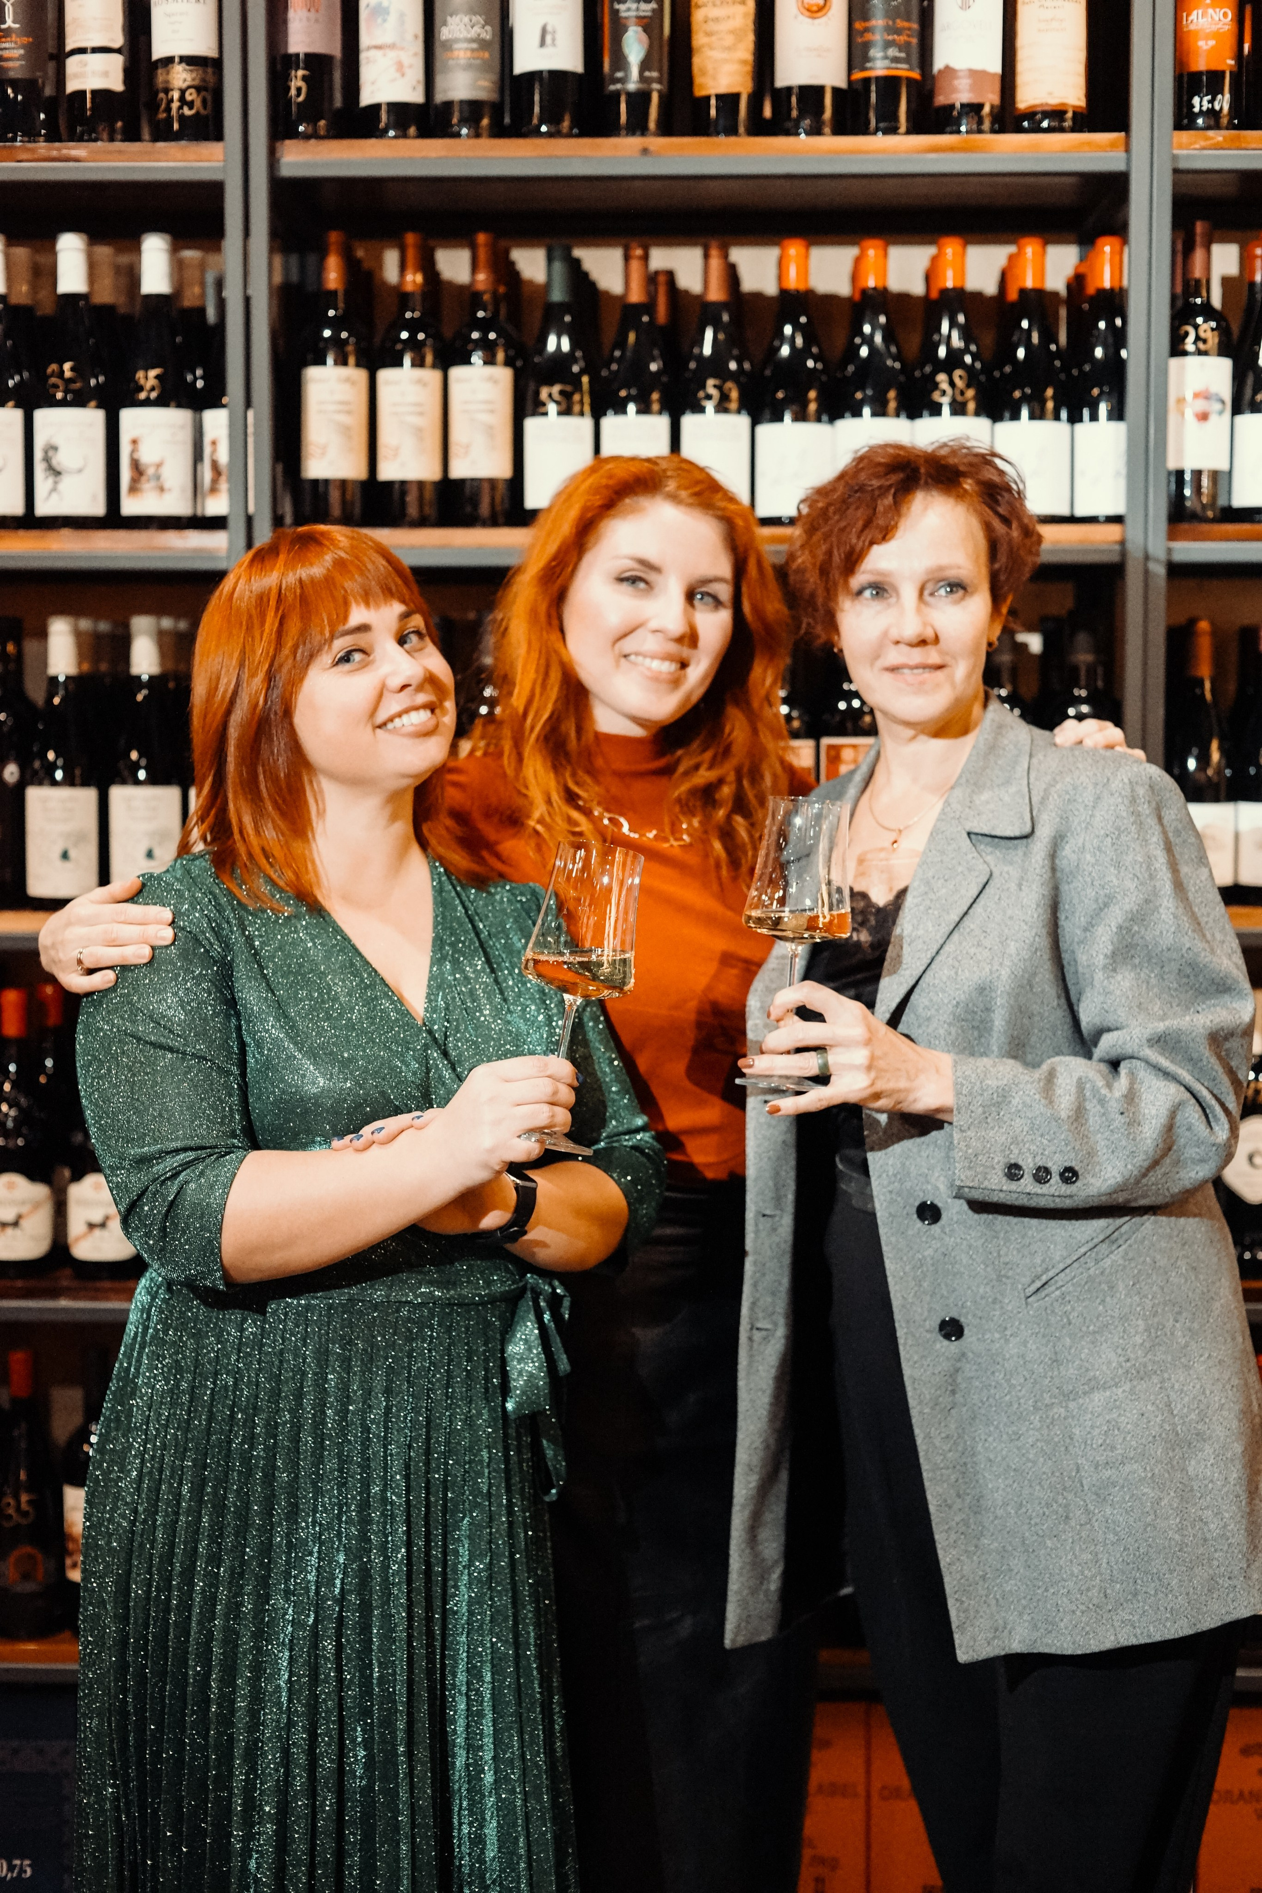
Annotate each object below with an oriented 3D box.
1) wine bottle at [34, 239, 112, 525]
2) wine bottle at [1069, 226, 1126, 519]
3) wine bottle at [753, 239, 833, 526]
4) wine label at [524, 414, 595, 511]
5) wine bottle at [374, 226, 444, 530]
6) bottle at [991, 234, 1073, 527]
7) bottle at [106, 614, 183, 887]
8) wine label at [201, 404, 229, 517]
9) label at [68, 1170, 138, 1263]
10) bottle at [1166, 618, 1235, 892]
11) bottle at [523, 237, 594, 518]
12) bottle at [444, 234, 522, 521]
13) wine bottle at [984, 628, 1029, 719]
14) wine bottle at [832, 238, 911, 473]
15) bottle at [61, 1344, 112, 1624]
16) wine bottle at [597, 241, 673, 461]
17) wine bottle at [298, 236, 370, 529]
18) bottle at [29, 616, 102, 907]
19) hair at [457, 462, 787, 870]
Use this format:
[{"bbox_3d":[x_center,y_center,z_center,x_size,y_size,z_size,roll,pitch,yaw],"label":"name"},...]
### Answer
[{"bbox_3d":[-0.577,-0.580,2.717,0.080,0.305,0.080,0,4,2],"label":"wine bottle"},{"bbox_3d":[0.488,-0.575,2.686,0.082,0.291,0.082,0,4,2],"label":"wine bottle"},{"bbox_3d":[0.171,-0.581,2.731,0.083,0.296,0.083,0,4,1],"label":"wine bottle"},{"bbox_3d":[-0.073,-0.494,2.685,0.075,0.095,0.030,0,4,2],"label":"wine label"},{"bbox_3d":[-0.233,-0.586,2.739,0.074,0.304,0.074,0,4,1],"label":"wine bottle"},{"bbox_3d":[0.417,-0.582,2.727,0.083,0.297,0.083,0,4,1],"label":"bottle"},{"bbox_3d":[-0.507,-0.192,2.745,0.080,0.303,0.080,0,4,2],"label":"bottle"},{"bbox_3d":[-0.410,-0.504,2.720,0.075,0.112,0.022,0,4,1],"label":"wine label"},{"bbox_3d":[-0.564,0.292,2.783,0.076,0.095,0.022,0,4,1],"label":"label"},{"bbox_3d":[0.600,-0.191,2.752,0.072,0.300,0.072,0,4,1],"label":"bottle"},{"bbox_3d":[-0.074,-0.572,2.703,0.078,0.289,0.078,0,4,2],"label":"bottle"},{"bbox_3d":[-0.157,-0.586,2.738,0.073,0.304,0.073,0,4,1],"label":"bottle"},{"bbox_3d":[0.383,-0.193,2.719,0.077,0.298,0.077,0,4,2],"label":"wine bottle"},{"bbox_3d":[0.252,-0.581,2.730,0.083,0.296,0.083,0,4,1],"label":"wine bottle"},{"bbox_3d":[-0.569,0.578,2.806,0.076,0.303,0.076,0,4,2],"label":"bottle"},{"bbox_3d":[0.005,-0.580,2.735,0.079,0.293,0.079,0,4,1],"label":"wine bottle"},{"bbox_3d":[-0.303,-0.580,2.709,0.075,0.304,0.075,0,4,2],"label":"wine bottle"},{"bbox_3d":[-0.600,-0.193,2.776,0.082,0.306,0.082,0,4,1],"label":"bottle"},{"bbox_3d":[-0.003,-0.235,2.240,0.275,0.365,0.250,-1,4,-7],"label":"hair"}]

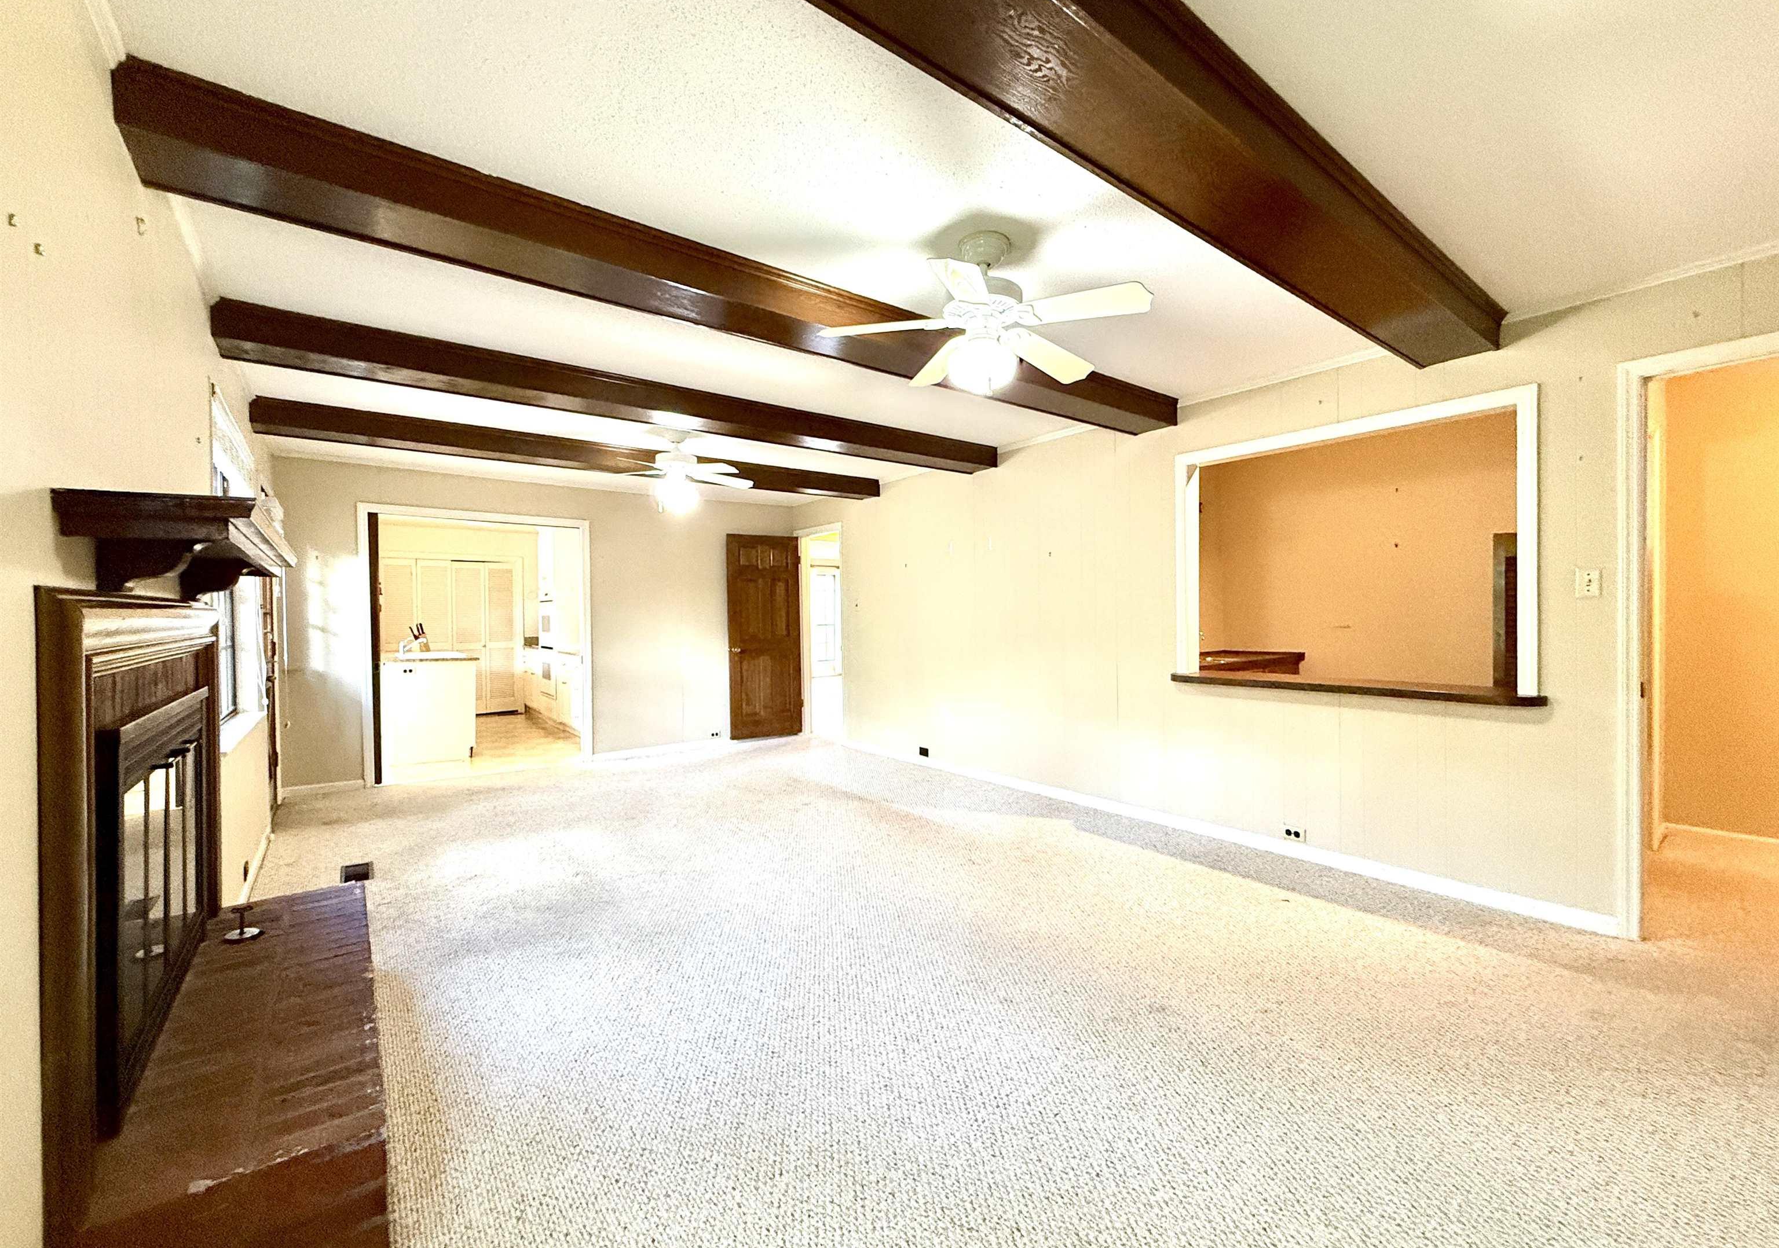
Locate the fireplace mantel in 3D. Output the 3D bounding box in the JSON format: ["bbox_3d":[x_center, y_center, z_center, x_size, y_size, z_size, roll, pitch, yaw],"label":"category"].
[{"bbox_3d":[-1.675,-0.140,1.800,0.250,0.160,1.520,-1,0,-37],"label":"fireplace mantel"}]

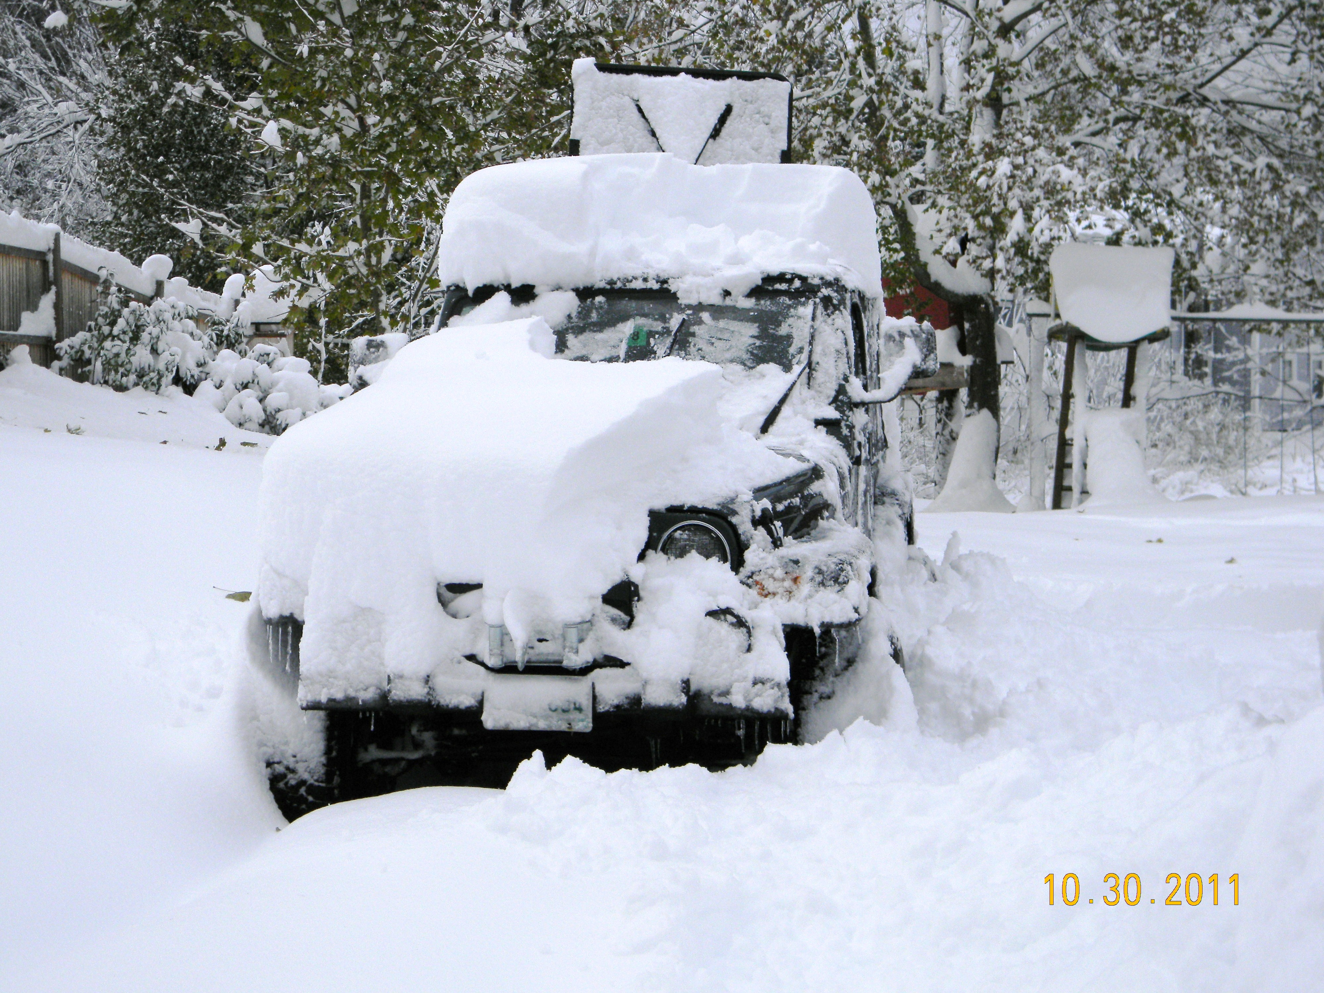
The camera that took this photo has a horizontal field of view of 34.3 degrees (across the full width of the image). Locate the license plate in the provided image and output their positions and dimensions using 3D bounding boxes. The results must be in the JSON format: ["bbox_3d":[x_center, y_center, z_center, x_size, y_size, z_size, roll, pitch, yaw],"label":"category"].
[{"bbox_3d":[-0.336,0.562,5.820,0.305,0.153,0.020,1,4,12],"label":"license plate"}]

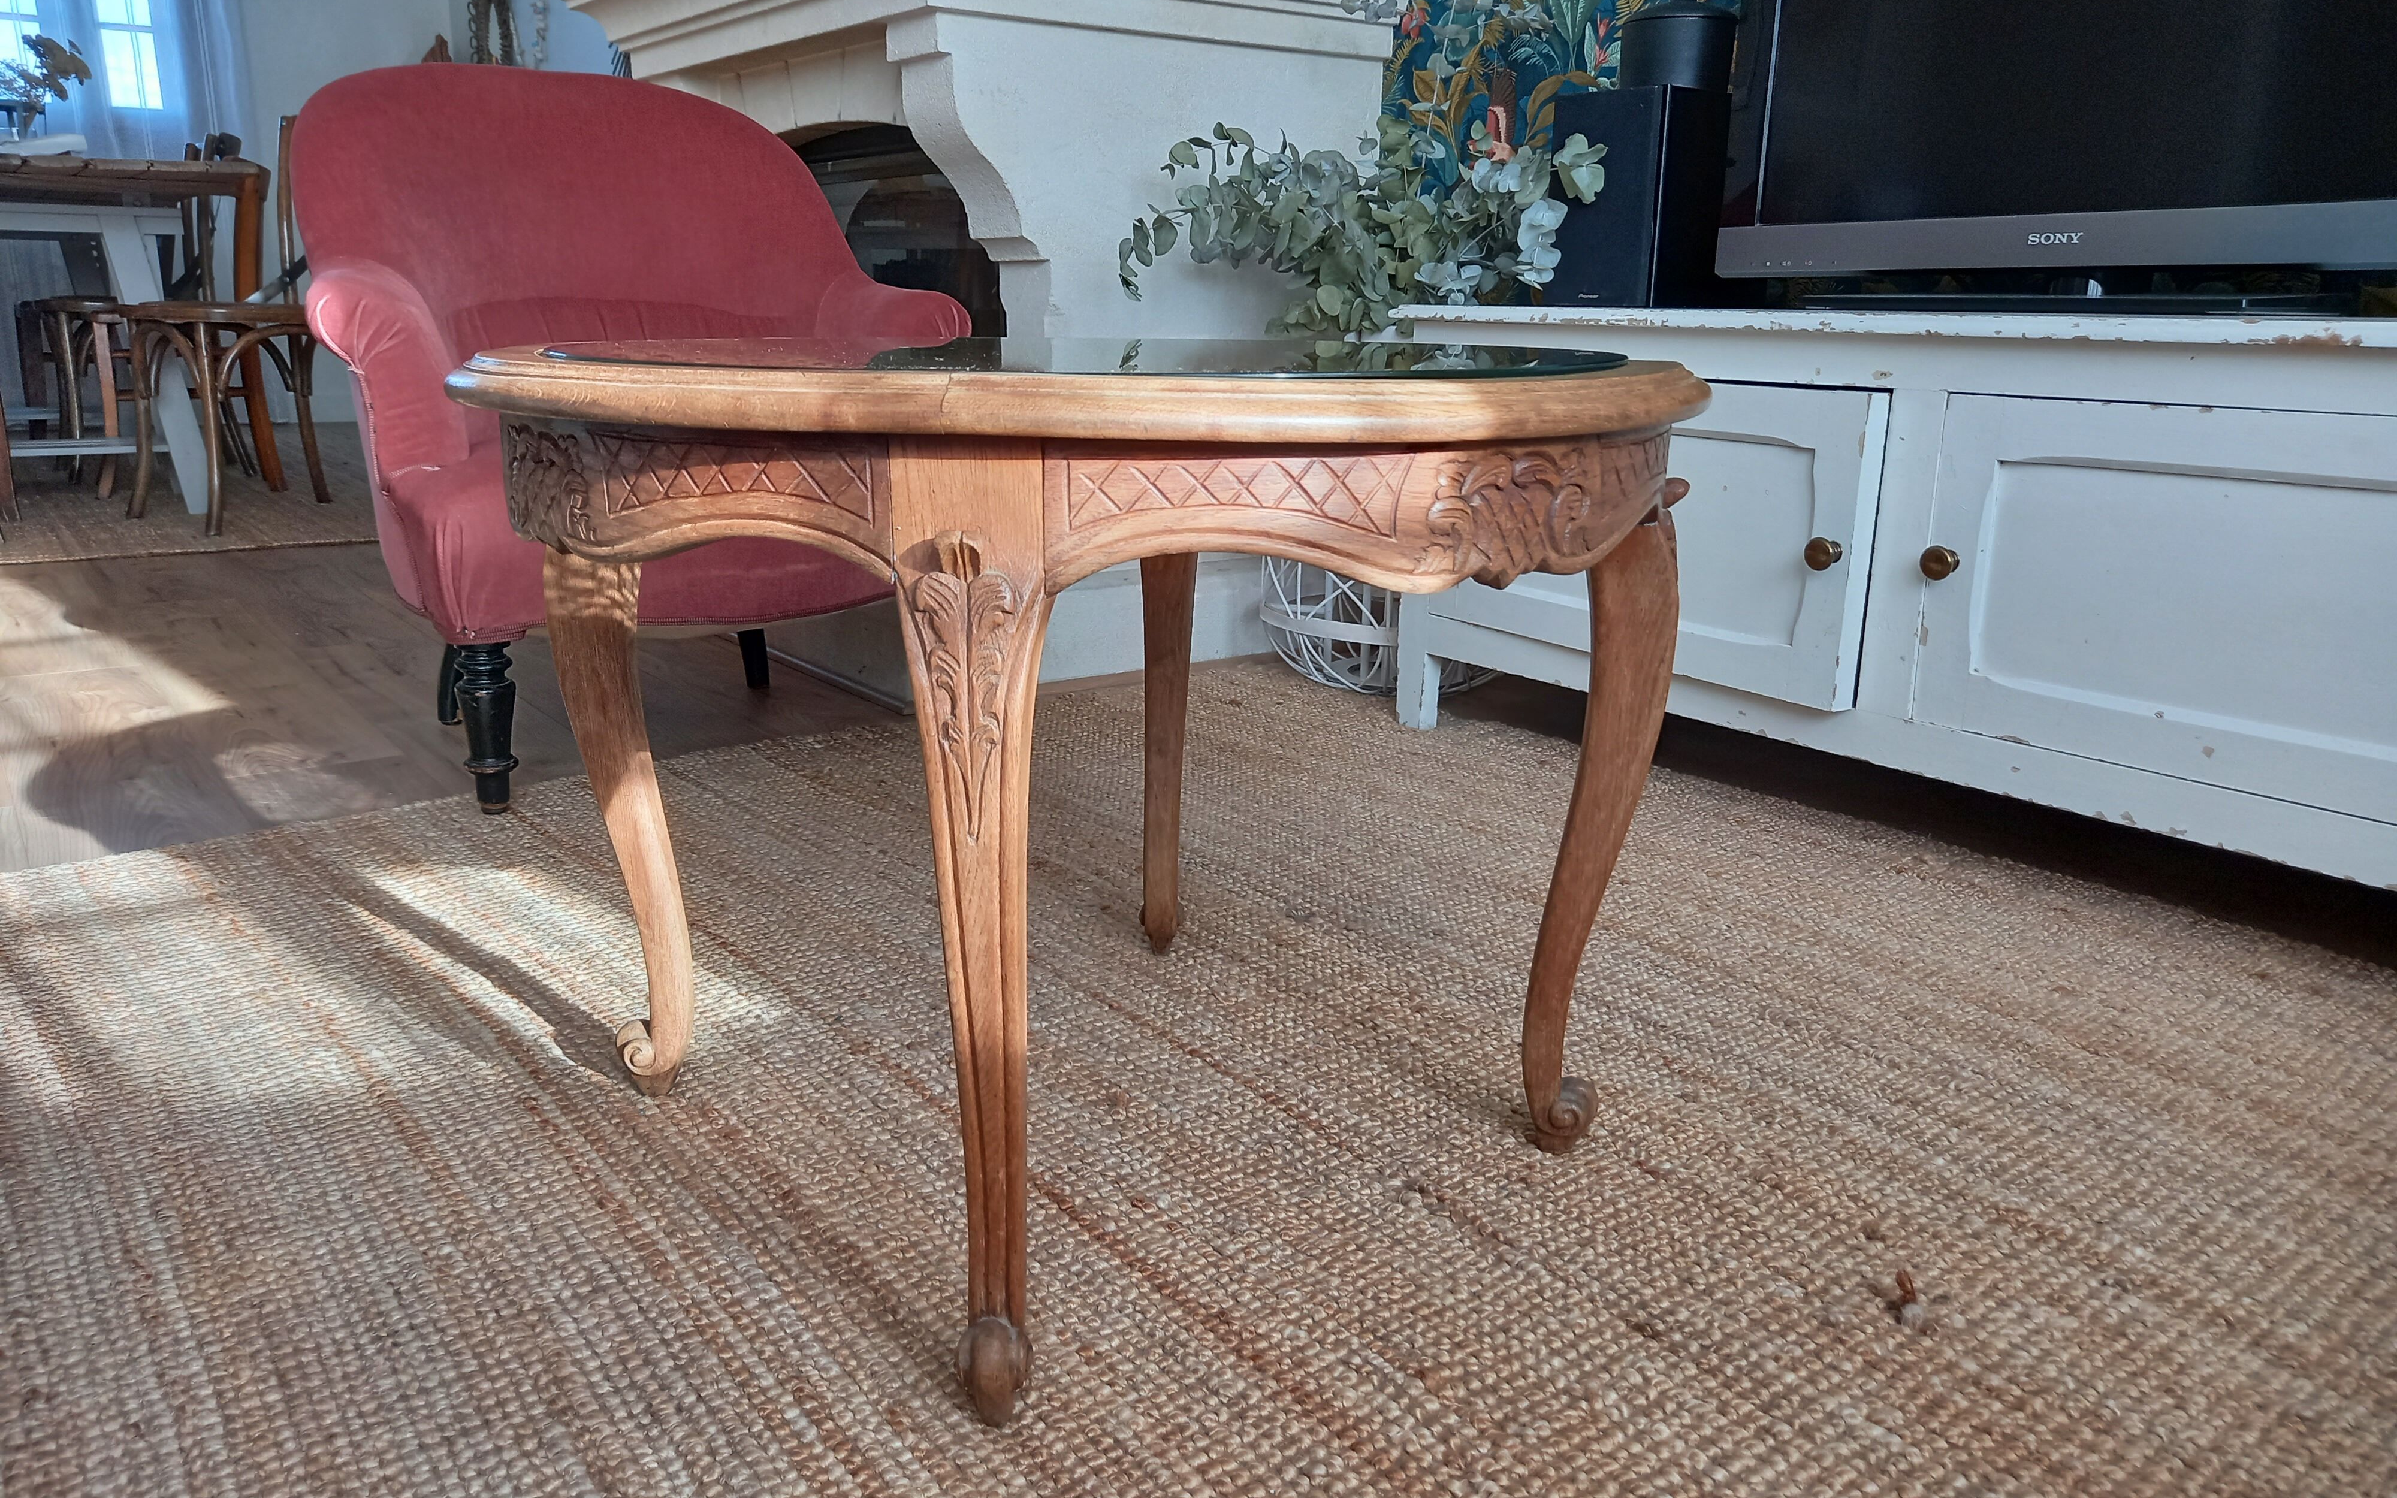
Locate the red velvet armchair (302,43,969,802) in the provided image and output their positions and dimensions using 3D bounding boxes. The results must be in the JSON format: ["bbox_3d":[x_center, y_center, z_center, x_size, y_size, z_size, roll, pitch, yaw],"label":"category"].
[{"bbox_3d":[-0.675,-0.407,2.046,0.696,0.781,0.658,-9,18,-33],"label":"red velvet armchair"}]

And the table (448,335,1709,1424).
[{"bbox_3d":[-0.067,0.007,1.079,0.696,0.495,0.696,-11,19,-37],"label":"table"}]

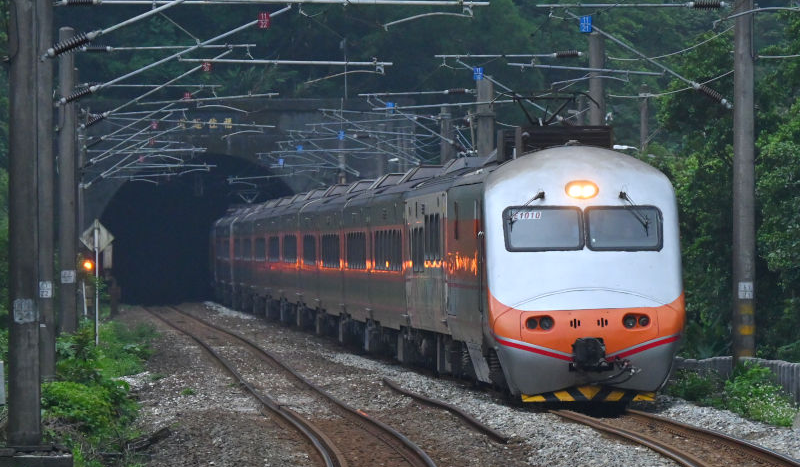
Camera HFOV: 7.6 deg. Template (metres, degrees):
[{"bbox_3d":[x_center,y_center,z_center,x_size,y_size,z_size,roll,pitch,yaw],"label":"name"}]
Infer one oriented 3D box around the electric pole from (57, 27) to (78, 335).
[{"bbox_3d":[-6.691,-0.798,120.700,0.350,6.690,0.350,0,0,0],"label":"electric pole"}]

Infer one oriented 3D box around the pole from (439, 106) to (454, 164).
[{"bbox_3d":[1.568,-0.862,198.000,0.460,6.690,0.460,0,0,0],"label":"pole"}]

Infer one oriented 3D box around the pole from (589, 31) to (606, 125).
[{"bbox_3d":[4.099,-0.818,124.800,0.350,6.730,0.350,0,0,0],"label":"pole"}]

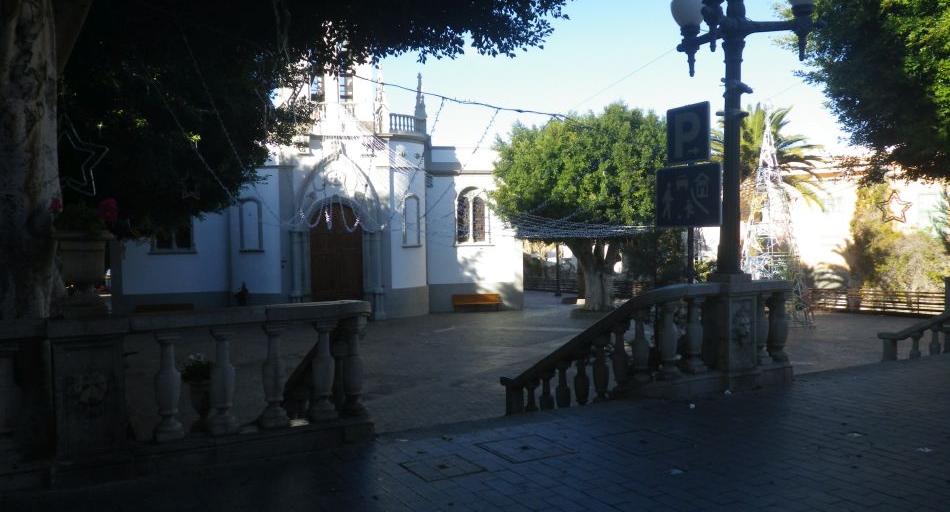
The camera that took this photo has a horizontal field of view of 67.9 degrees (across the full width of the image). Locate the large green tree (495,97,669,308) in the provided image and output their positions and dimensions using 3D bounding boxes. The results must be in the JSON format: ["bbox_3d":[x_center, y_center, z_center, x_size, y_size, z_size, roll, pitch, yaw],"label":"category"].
[{"bbox_3d":[4.182,-1.645,25.113,6.900,7.499,6.700,-1,3,0],"label":"large green tree"}]

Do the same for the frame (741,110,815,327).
[{"bbox_3d":[9.408,-1.294,22.433,2.850,6.672,2.850,-2,3,-26],"label":"frame"}]

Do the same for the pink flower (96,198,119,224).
[{"bbox_3d":[-2.397,-0.297,4.600,0.145,0.165,0.145,-2,3,-26],"label":"pink flower"}]

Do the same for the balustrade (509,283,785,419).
[{"bbox_3d":[1.712,1.170,7.727,2.049,1.900,2.531,-2,3,-26],"label":"balustrade"}]

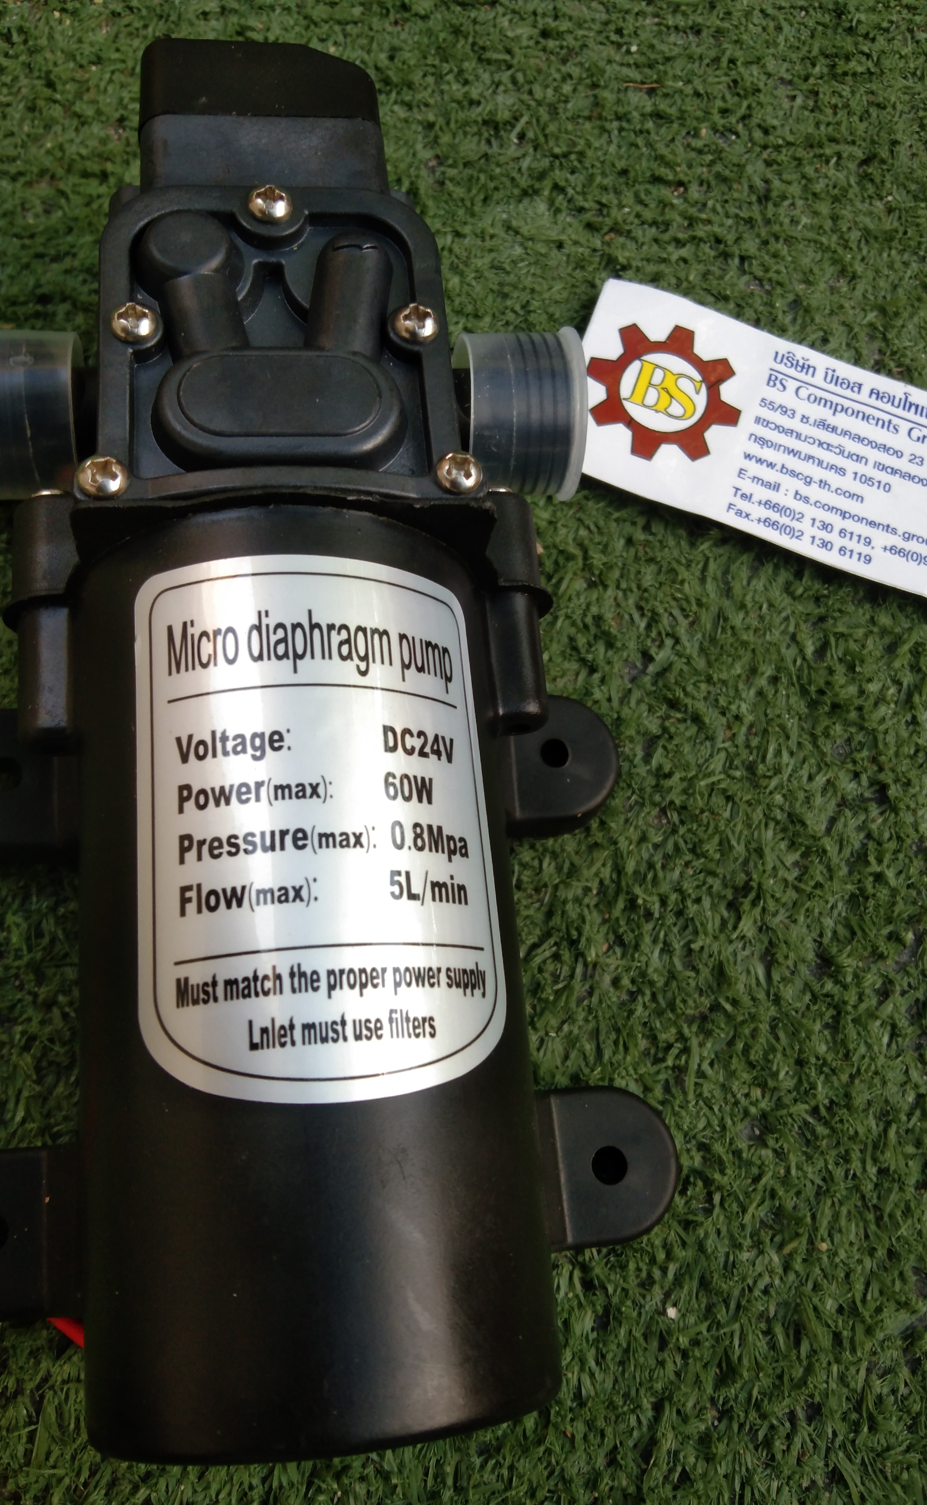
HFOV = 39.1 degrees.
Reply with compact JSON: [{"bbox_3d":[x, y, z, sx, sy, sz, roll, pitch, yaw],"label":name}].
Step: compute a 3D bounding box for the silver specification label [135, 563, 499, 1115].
[{"bbox_3d":[-0.015,0.007,0.136,0.038,0.009,0.057,-1,72,-15],"label":"silver specification label"}]

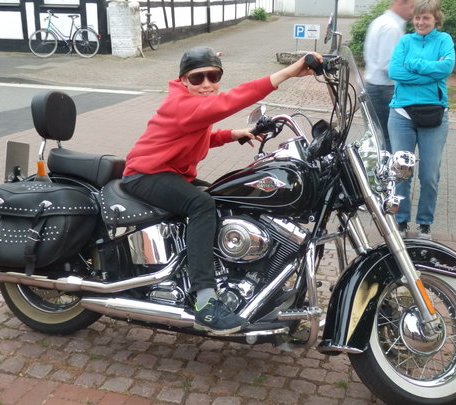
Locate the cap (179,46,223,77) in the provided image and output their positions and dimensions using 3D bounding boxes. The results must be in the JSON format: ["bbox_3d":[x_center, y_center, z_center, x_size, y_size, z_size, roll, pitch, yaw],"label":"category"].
[{"bbox_3d":[-0.108,-0.563,2.500,0.165,0.120,0.195,-6,18,-21],"label":"cap"}]

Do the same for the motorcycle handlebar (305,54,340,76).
[{"bbox_3d":[0.325,-0.491,2.171,0.085,0.075,0.190,-5,7,34],"label":"motorcycle handlebar"}]

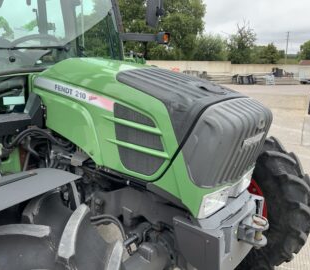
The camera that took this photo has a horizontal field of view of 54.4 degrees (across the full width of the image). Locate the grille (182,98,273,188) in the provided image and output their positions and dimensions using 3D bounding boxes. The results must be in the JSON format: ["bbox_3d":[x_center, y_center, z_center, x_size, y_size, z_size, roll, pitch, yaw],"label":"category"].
[{"bbox_3d":[0.371,0.029,1.422,0.270,0.421,0.530,12,18,42],"label":"grille"}]

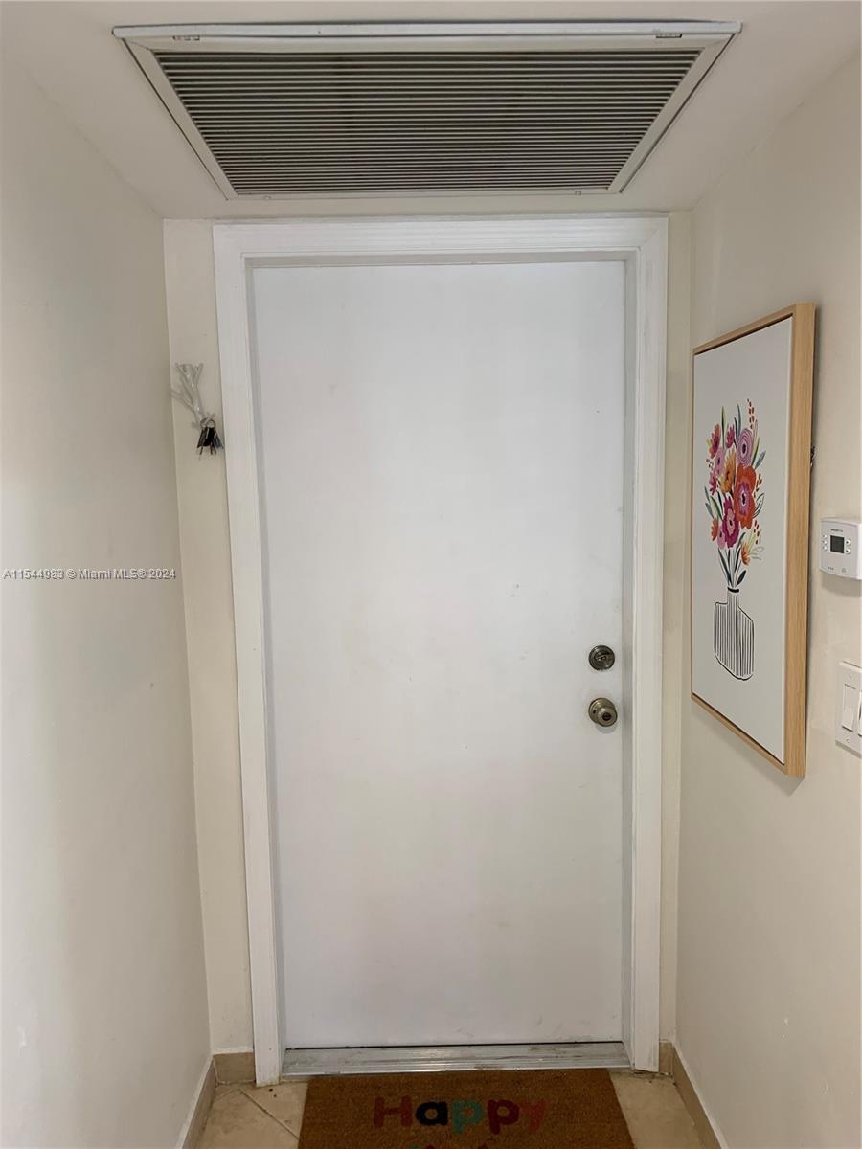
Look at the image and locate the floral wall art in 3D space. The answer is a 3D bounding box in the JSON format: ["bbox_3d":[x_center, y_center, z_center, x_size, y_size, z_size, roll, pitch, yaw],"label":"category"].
[{"bbox_3d":[0.609,-0.076,1.686,0.036,0.785,0.515,-1,7,-1],"label":"floral wall art"}]

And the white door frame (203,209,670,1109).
[{"bbox_3d":[0.047,0.240,2.163,1.045,2.136,0.120,-1,7,-1],"label":"white door frame"}]

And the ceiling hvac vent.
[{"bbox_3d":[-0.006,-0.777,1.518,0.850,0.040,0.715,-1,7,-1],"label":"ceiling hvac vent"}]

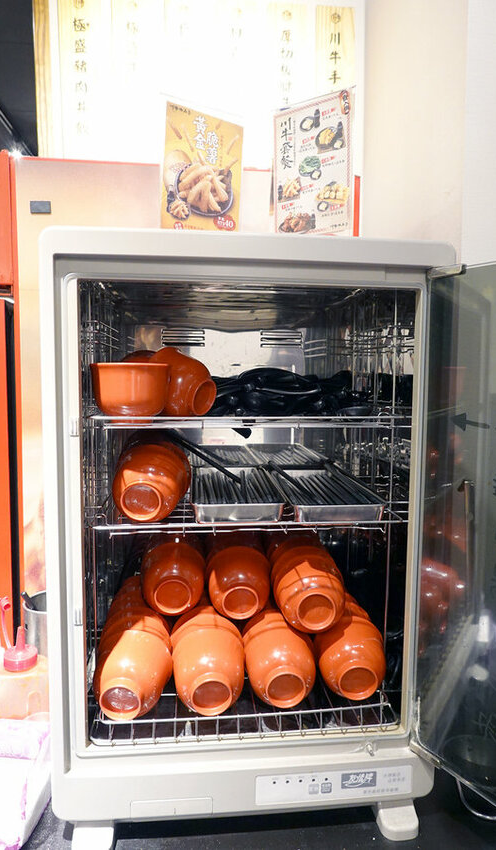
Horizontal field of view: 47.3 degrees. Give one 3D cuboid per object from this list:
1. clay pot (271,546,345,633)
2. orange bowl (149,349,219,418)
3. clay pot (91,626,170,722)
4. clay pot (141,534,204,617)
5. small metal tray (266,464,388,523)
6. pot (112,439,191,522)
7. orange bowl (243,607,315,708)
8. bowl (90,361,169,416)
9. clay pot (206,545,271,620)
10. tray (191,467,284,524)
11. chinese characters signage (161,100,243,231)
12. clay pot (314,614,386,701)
[{"bbox_3d":[0.089,0.243,0.785,0.100,0.100,0.078,1,4,-3],"label":"clay pot"},{"bbox_3d":[-0.088,-0.052,0.796,0.075,0.097,0.097,25,10,29],"label":"orange bowl"},{"bbox_3d":[-0.157,0.335,0.743,0.100,0.100,0.078,1,16,3],"label":"clay pot"},{"bbox_3d":[-0.115,0.248,0.871,0.100,0.100,0.078,0,7,-7],"label":"clay pot"},{"bbox_3d":[0.109,0.105,0.863,0.127,0.029,0.252,0,5,-5],"label":"small metal tray"},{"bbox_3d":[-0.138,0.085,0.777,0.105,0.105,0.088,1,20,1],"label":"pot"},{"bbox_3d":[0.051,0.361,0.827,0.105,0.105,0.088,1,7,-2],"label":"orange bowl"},{"bbox_3d":[-0.150,-0.041,0.725,0.101,0.077,0.101,0,6,-6],"label":"bowl"},{"bbox_3d":[-0.012,0.254,0.869,0.100,0.100,0.078,1,12,-3],"label":"clay pot"},{"bbox_3d":[-0.026,0.102,0.868,0.124,0.028,0.283,0,6,-6],"label":"tray"},{"bbox_3d":[-0.054,-0.309,0.718,0.116,0.165,0.020,-3,6,-33],"label":"chinese characters signage"},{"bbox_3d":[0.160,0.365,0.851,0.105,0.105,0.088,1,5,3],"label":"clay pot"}]

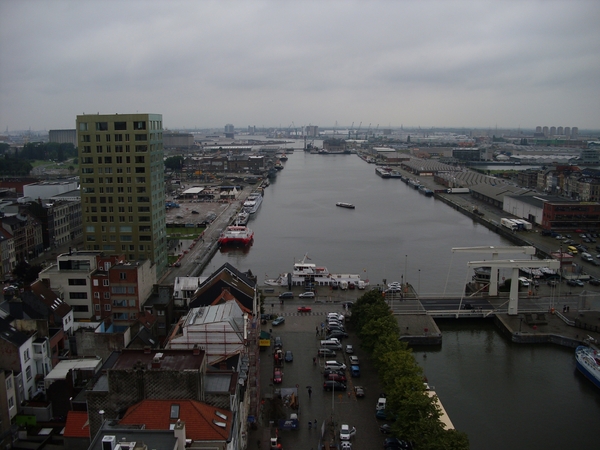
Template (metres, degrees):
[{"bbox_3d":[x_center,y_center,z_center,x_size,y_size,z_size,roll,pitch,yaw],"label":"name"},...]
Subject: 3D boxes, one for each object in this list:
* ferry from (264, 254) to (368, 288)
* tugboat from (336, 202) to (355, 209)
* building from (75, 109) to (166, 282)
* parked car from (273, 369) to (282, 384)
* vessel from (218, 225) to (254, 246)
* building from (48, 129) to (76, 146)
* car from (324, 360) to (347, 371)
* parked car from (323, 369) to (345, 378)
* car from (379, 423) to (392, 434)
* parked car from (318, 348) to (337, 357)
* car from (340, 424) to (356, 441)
[{"bbox_3d":[5.600,15.602,208.255,34.500,11.600,7.200,0,9,0],"label":"ferry"},{"bbox_3d":[30.600,-12.833,415.159,4.100,3.100,15.000,-8,12,-39],"label":"tugboat"},{"bbox_3d":[-60.900,-9.964,217.444,23.800,55.200,18.200,0,9,0],"label":"building"},{"bbox_3d":[-4.500,31.353,128.844,1.720,1.500,4.400,0,9,-3],"label":"parked car"},{"bbox_3d":[-29.600,3.732,297.297,13.600,8.400,30.000,0,9,0],"label":"vessel"},{"bbox_3d":[-469.756,-167.121,1254.259,60.000,44.000,32.000,0,9,0],"label":"building"},{"bbox_3d":[7.743,30.202,134.411,4.560,1.620,1.800,0,9,0],"label":"car"},{"bbox_3d":[7.271,30.788,131.130,4.390,1.480,1.750,0,9,0],"label":"parked car"},{"bbox_3d":[15.958,34.712,106.242,4.100,1.450,1.720,4,10,22],"label":"car"},{"bbox_3d":[6.200,29.091,142.964,4.100,1.520,1.750,0,9,3],"label":"parked car"},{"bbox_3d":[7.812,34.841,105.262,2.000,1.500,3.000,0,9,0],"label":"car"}]

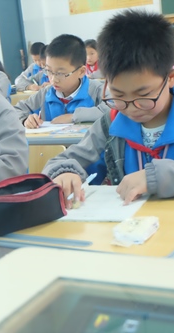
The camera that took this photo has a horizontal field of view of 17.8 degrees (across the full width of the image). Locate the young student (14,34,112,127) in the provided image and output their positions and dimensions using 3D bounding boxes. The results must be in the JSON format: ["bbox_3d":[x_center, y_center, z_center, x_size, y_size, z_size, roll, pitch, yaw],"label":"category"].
[{"bbox_3d":[-0.084,-0.001,2.528,0.460,1.160,0.700,0,13,27],"label":"young student"}]

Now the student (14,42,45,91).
[{"bbox_3d":[-0.498,-0.568,5.487,0.440,1.180,0.680,0,13,27],"label":"student"}]

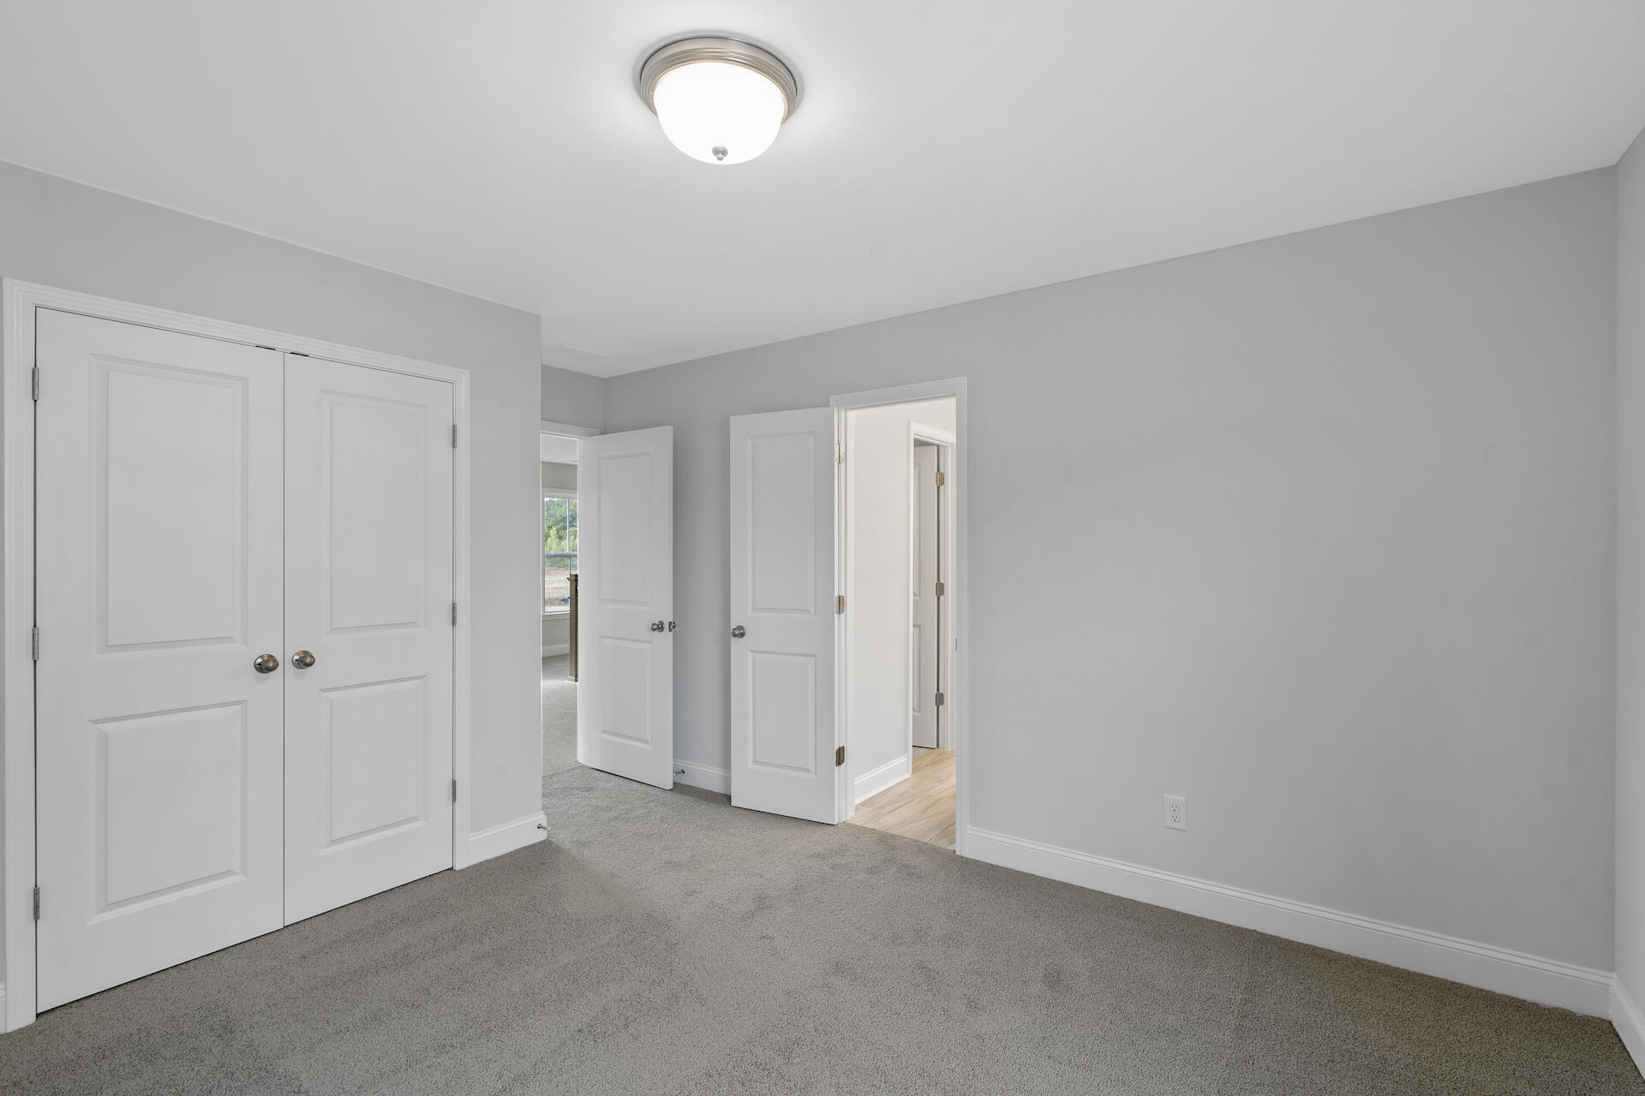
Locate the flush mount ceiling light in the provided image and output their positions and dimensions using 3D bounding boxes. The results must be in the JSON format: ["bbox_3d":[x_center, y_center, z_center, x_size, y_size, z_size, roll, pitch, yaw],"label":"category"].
[{"bbox_3d":[-0.241,-1.004,1.724,0.370,0.165,0.370,0,0,0],"label":"flush mount ceiling light"}]

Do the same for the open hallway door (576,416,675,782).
[{"bbox_3d":[-1.150,0.323,4.311,0.762,2.025,0.042,0,0,36],"label":"open hallway door"}]

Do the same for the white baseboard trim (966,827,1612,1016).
[{"bbox_3d":[1.450,1.288,2.652,1.974,0.134,0.018,0,0,35],"label":"white baseboard trim"}]

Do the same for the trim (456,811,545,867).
[{"bbox_3d":[-1.407,1.296,3.281,0.018,0.131,0.376,0,0,35],"label":"trim"}]

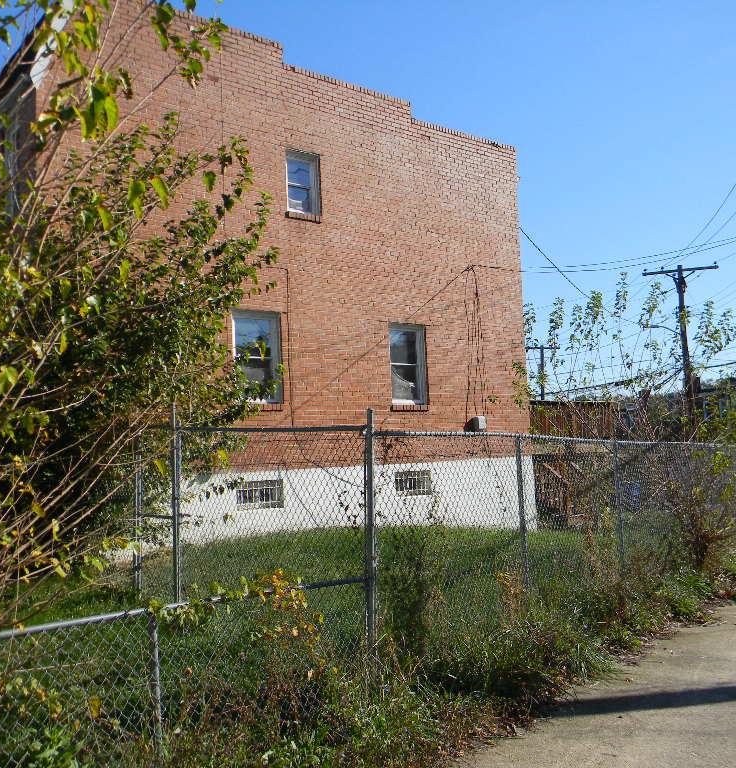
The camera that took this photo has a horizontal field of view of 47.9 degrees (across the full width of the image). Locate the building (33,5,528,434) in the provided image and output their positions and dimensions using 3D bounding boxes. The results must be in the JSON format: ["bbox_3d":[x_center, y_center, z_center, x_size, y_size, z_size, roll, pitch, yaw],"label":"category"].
[{"bbox_3d":[-3.043,-1.050,16.314,9.240,7.788,8.000,2,-7,-39],"label":"building"}]

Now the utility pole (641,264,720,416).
[{"bbox_3d":[11.903,-0.057,30.609,2.700,8.800,0.350,-4,-5,11],"label":"utility pole"}]

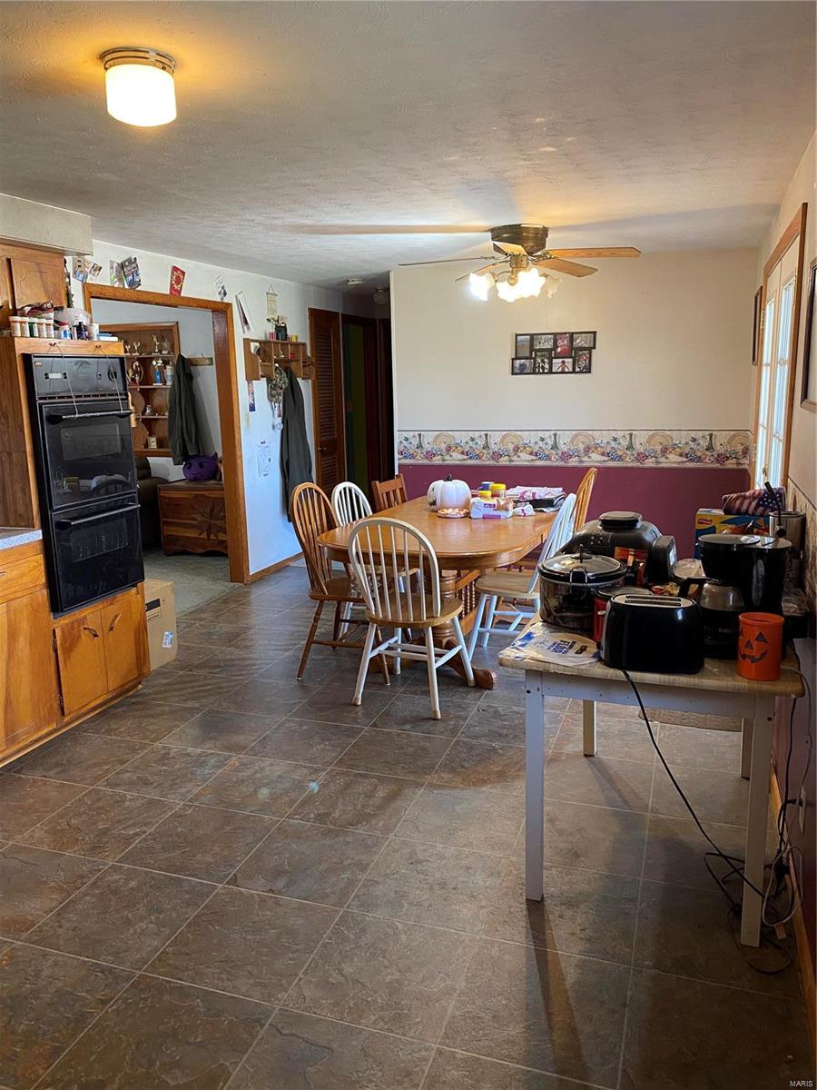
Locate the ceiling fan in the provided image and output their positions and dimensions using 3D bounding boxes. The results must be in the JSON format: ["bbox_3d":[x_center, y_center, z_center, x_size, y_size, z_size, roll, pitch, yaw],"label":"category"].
[{"bbox_3d":[0.617,-1.546,4.508,1.278,0.398,1.278,3,12,19],"label":"ceiling fan"}]

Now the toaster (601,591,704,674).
[{"bbox_3d":[0.643,0.228,2.167,0.275,0.172,0.158,2,12,16],"label":"toaster"}]

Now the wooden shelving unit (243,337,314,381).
[{"bbox_3d":[-1.041,-1.518,6.741,0.129,0.320,0.975,3,12,19],"label":"wooden shelving unit"}]

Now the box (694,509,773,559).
[{"bbox_3d":[1.113,0.040,2.738,0.285,0.300,0.130,2,12,17],"label":"box"}]

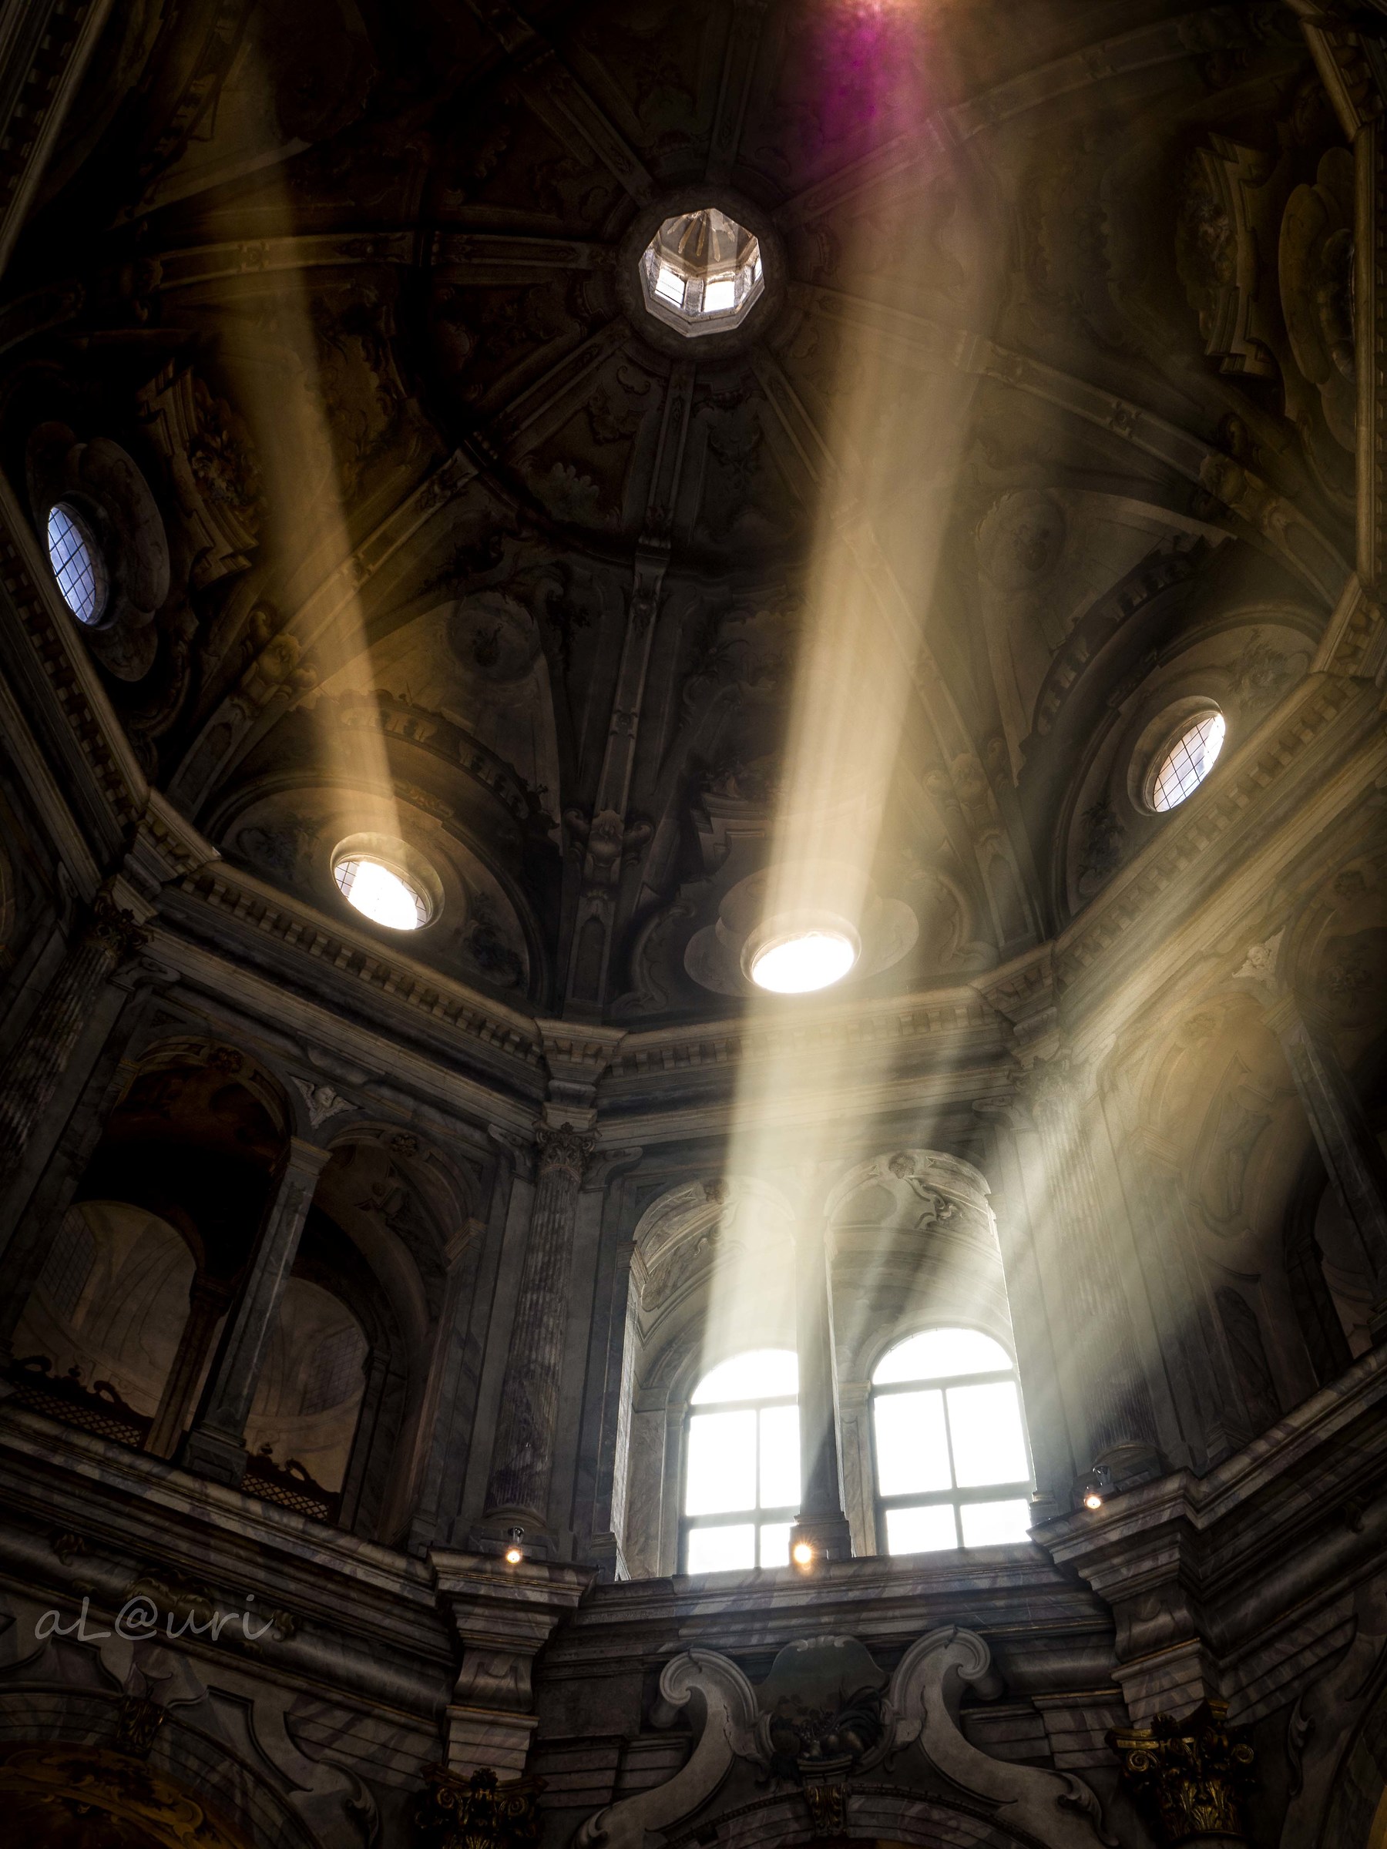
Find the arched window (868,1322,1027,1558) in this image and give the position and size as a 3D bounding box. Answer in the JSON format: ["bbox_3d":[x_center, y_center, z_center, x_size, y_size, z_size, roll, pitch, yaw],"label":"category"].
[{"bbox_3d":[2.738,5.557,18.102,1.620,3.216,0.250,-9,-54,8],"label":"arched window"}]

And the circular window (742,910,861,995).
[{"bbox_3d":[1.476,0.508,22.729,1.600,1.728,0.400,-9,-54,8],"label":"circular window"}]

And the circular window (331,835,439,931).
[{"bbox_3d":[-4.114,-0.447,22.773,1.630,1.872,0.400,28,-57,-18],"label":"circular window"}]

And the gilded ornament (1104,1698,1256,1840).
[{"bbox_3d":[3.748,6.433,12.902,1.000,0.928,0.850,-29,-59,21],"label":"gilded ornament"}]

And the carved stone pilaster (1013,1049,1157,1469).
[{"bbox_3d":[3.877,3.219,17.071,0.700,5.440,0.620,-29,-59,21],"label":"carved stone pilaster"}]

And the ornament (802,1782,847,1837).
[{"bbox_3d":[1.036,6.992,13.482,0.350,0.448,0.250,-9,-54,8],"label":"ornament"}]

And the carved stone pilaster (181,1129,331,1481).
[{"bbox_3d":[-4.258,3.844,16.843,0.570,4.640,0.520,28,-57,-18],"label":"carved stone pilaster"}]

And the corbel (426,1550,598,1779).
[{"bbox_3d":[-1.590,6.100,13.899,1.417,1.493,0.912,9,-55,-5],"label":"corbel"}]

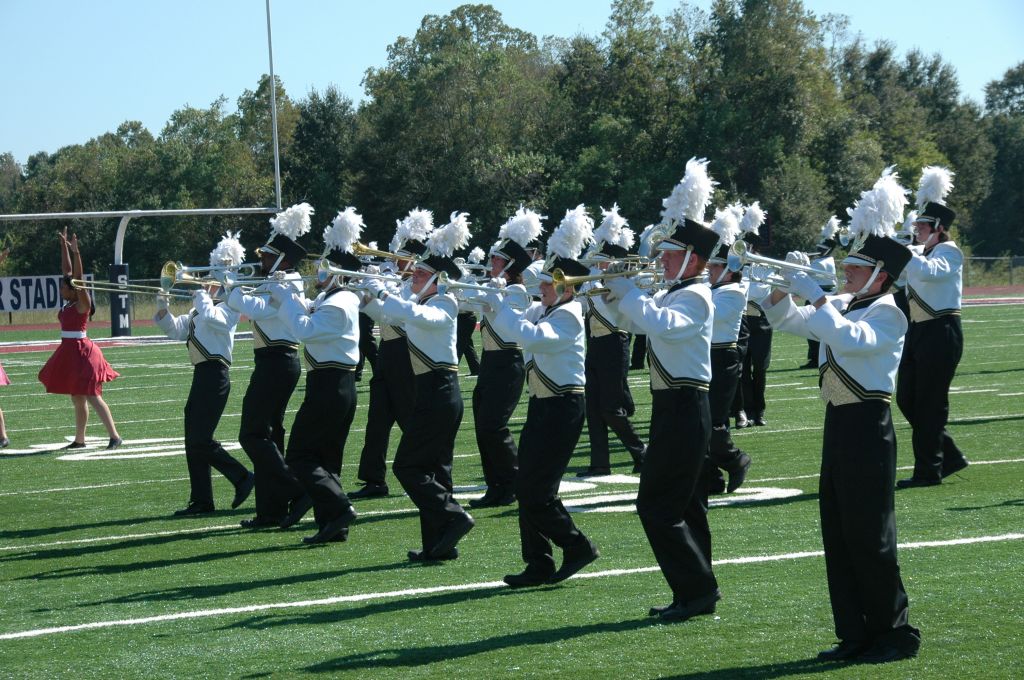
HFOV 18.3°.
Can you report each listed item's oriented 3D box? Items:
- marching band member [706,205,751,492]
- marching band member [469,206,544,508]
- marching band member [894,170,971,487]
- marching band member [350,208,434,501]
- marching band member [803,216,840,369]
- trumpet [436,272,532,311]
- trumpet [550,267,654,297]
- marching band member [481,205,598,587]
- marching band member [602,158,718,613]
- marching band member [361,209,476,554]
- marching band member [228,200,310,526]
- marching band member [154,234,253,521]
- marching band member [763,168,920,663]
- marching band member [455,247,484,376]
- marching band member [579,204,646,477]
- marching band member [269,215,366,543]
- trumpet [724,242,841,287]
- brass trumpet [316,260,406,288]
[{"bbox_3d":[1.319,0.074,20.624,0.504,1.835,0.510,-3,2,-23],"label":"marching band member"},{"bbox_3d":[-0.035,0.112,20.398,0.504,1.917,0.510,-3,2,-23],"label":"marching band member"},{"bbox_3d":[2.769,-0.087,21.200,0.570,2.100,0.520,-4,2,-25],"label":"marching band member"},{"bbox_3d":[-0.823,0.092,21.717,0.524,1.960,0.510,-3,2,-23],"label":"marching band member"},{"bbox_3d":[3.844,-0.592,39.643,0.485,1.875,0.510,-3,2,-23],"label":"marching band member"},{"bbox_3d":[-0.111,-0.225,15.700,0.510,0.170,0.130,6,-2,-24],"label":"trumpet"},{"bbox_3d":[0.408,-0.264,14.350,0.500,0.155,0.130,-5,3,-27],"label":"trumpet"},{"bbox_3d":[0.135,0.272,15.601,0.553,1.854,0.510,-3,2,-23],"label":"marching band member"},{"bbox_3d":[0.695,0.221,14.500,0.520,2.080,0.520,-4,2,-25],"label":"marching band member"},{"bbox_3d":[-0.510,0.251,17.168,0.582,1.859,0.510,-3,2,-23],"label":"marching band member"},{"bbox_3d":[-1.510,0.165,19.811,0.504,1.997,0.510,-3,2,-23],"label":"marching band member"},{"bbox_3d":[-2.105,0.233,21.850,0.660,1.920,0.520,-4,2,-25],"label":"marching band member"},{"bbox_3d":[1.351,0.303,12.930,0.600,1.980,0.520,-4,2,-25],"label":"marching band member"},{"bbox_3d":[-0.618,-0.387,43.200,0.600,1.780,0.520,-4,2,-25],"label":"marching band member"},{"bbox_3d":[0.678,0.004,22.577,0.533,1.911,0.510,-3,2,-23],"label":"marching band member"},{"bbox_3d":[-1.162,0.217,19.200,0.550,1.990,0.520,-4,2,-25],"label":"marching band member"},{"bbox_3d":[1.088,-0.296,12.800,0.490,0.165,0.130,13,-6,-27],"label":"trumpet"},{"bbox_3d":[-0.796,-0.344,16.950,0.510,0.155,0.125,7,-2,-23],"label":"brass trumpet"}]

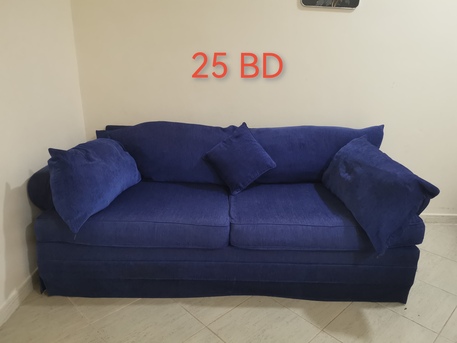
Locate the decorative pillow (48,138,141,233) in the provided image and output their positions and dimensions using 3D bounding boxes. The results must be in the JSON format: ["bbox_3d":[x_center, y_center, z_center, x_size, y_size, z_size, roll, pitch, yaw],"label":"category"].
[{"bbox_3d":[-0.776,0.022,2.064,0.180,0.430,0.520,-11,16,31],"label":"decorative pillow"}]

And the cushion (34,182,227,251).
[{"bbox_3d":[-0.496,0.227,2.171,1.000,0.150,0.670,1,18,-1],"label":"cushion"}]

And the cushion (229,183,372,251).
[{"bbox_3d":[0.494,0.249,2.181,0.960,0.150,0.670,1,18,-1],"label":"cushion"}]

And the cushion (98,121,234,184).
[{"bbox_3d":[-0.427,-0.133,2.516,0.970,0.410,0.200,1,4,-1],"label":"cushion"}]

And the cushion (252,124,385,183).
[{"bbox_3d":[0.563,-0.118,2.544,1.000,0.410,0.200,1,4,-1],"label":"cushion"}]

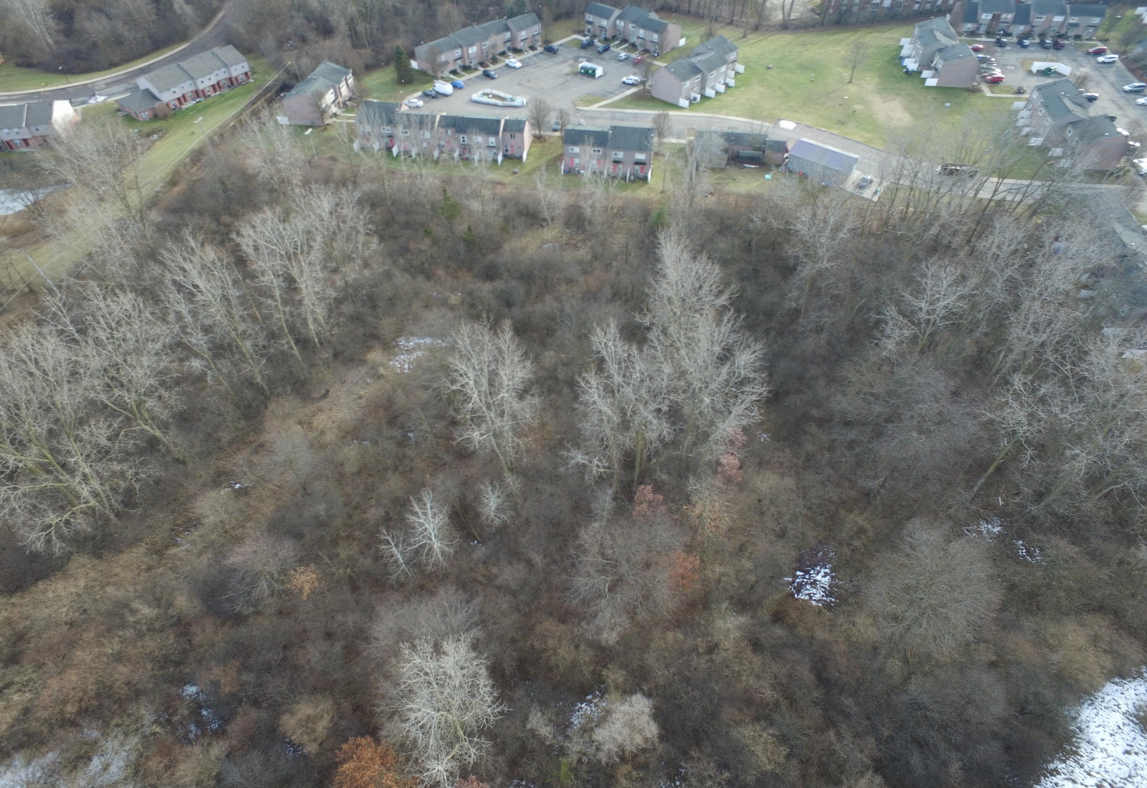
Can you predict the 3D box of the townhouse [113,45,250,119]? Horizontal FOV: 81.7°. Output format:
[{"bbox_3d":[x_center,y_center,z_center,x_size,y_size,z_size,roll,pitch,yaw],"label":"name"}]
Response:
[{"bbox_3d":[-98.890,-79.200,167.420,11.690,7.770,32.200,26,52,23],"label":"townhouse"}]

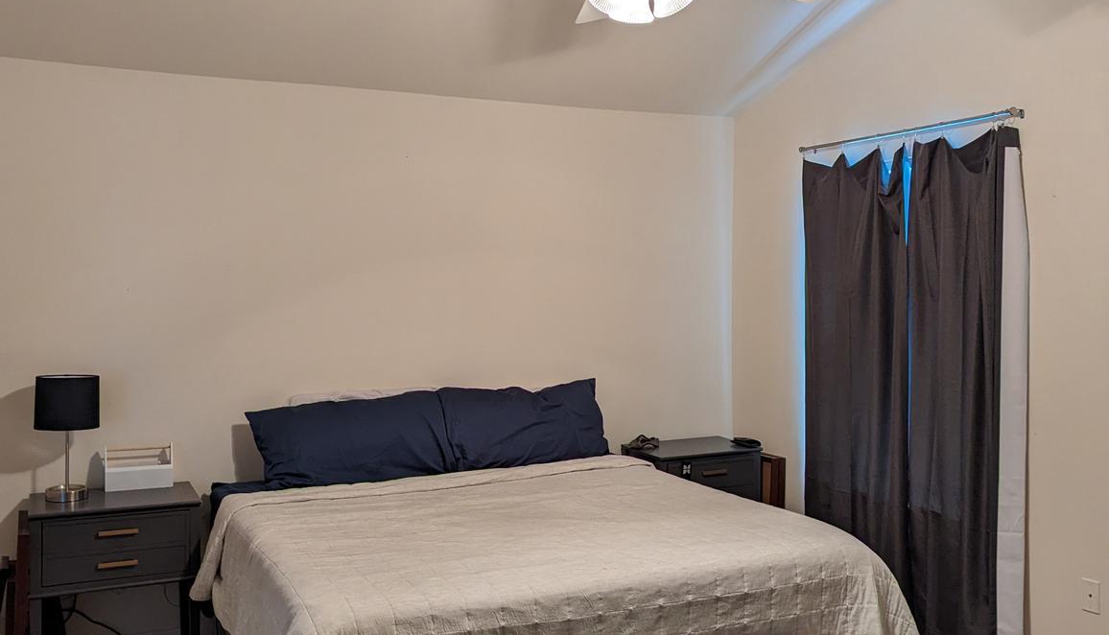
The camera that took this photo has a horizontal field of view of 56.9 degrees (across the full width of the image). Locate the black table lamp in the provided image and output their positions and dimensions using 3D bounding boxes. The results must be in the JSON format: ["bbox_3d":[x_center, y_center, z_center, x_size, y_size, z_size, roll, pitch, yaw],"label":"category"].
[{"bbox_3d":[-1.905,0.470,4.008,0.228,0.487,0.225,-1,2,-25],"label":"black table lamp"}]

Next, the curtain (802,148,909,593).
[{"bbox_3d":[1.351,0.306,4.687,0.120,2.110,0.660,-1,2,-25],"label":"curtain"}]

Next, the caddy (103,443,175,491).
[{"bbox_3d":[-1.718,0.612,4.227,0.255,0.190,0.110,-1,2,-25],"label":"caddy"}]

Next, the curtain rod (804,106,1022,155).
[{"bbox_3d":[1.490,-0.797,4.453,0.090,0.050,1.260,-1,2,-25],"label":"curtain rod"}]

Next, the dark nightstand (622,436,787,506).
[{"bbox_3d":[0.696,1.028,5.224,0.620,0.712,0.450,-1,2,-25],"label":"dark nightstand"}]

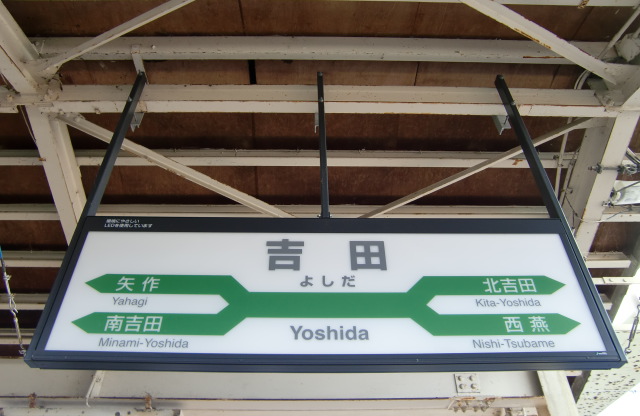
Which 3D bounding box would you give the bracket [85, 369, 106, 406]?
[{"bbox_3d":[-1.494,1.185,3.438,0.070,0.250,0.080,0,-43,-1],"label":"bracket"}]

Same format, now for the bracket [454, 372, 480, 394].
[{"bbox_3d":[1.003,1.189,3.507,0.155,0.135,0.040,0,-43,-1],"label":"bracket"}]

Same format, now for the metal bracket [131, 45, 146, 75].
[{"bbox_3d":[-0.949,-0.771,2.714,0.050,0.090,0.150,0,-43,-1],"label":"metal bracket"}]

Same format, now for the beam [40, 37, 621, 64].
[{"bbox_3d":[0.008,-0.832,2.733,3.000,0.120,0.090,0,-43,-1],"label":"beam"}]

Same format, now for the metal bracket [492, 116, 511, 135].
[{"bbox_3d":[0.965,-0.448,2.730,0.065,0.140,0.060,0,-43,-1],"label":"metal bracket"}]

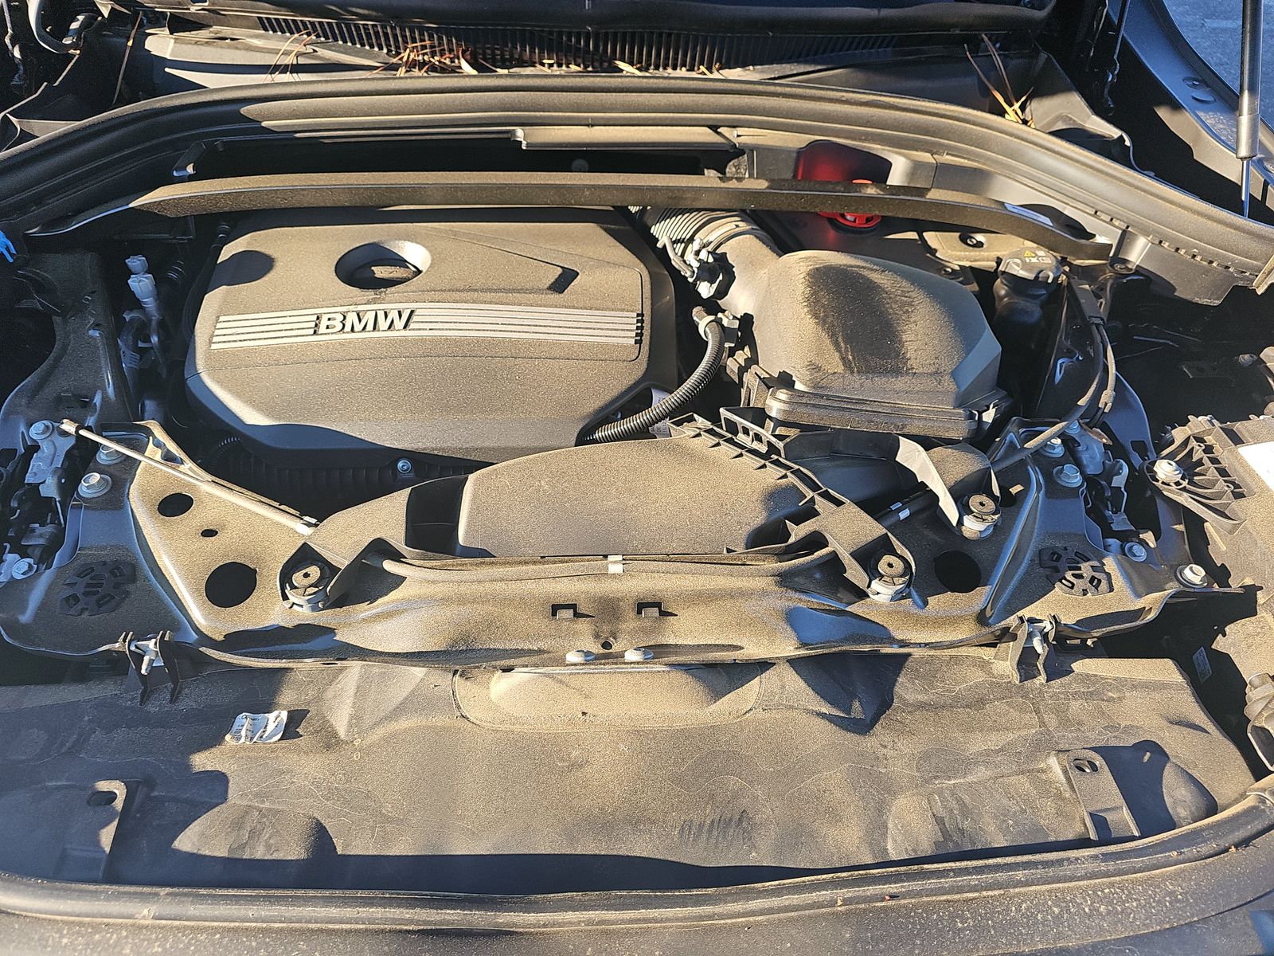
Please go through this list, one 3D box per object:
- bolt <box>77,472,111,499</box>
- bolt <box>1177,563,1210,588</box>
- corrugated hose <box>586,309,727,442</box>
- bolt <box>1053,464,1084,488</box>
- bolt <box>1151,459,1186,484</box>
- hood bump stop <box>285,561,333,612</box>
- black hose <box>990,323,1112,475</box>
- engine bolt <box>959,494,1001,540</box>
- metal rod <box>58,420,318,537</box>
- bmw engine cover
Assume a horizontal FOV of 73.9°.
[{"bbox_3d":[-0.445,0.005,0.696,0.025,0.012,0.025,-1,47,-2],"label":"bolt"},{"bbox_3d":[0.448,0.078,0.682,0.023,0.012,0.023,-1,47,-2],"label":"bolt"},{"bbox_3d":[0.028,-0.088,0.852,0.185,0.078,0.075,-35,56,-29],"label":"corrugated hose"},{"bbox_3d":[0.367,-0.003,0.720,0.025,0.012,0.025,-1,47,-2],"label":"bolt"},{"bbox_3d":[0.455,-0.006,0.725,0.024,0.015,0.024,-1,47,-2],"label":"bolt"},{"bbox_3d":[-0.247,0.082,0.639,0.036,0.024,0.036,-1,47,-2],"label":"hood bump stop"},{"bbox_3d":[0.398,-0.081,0.778,0.049,0.050,0.259,30,53,24],"label":"black hose"},{"bbox_3d":[0.282,0.032,0.694,0.034,0.022,0.034,-1,47,-2],"label":"engine bolt"},{"bbox_3d":[-0.412,-0.003,0.767,0.292,0.013,0.013,20,50,13],"label":"metal rod"},{"bbox_3d":[-0.204,-0.160,0.890,0.470,0.100,0.345,-1,47,-2],"label":"bmw engine cover"}]

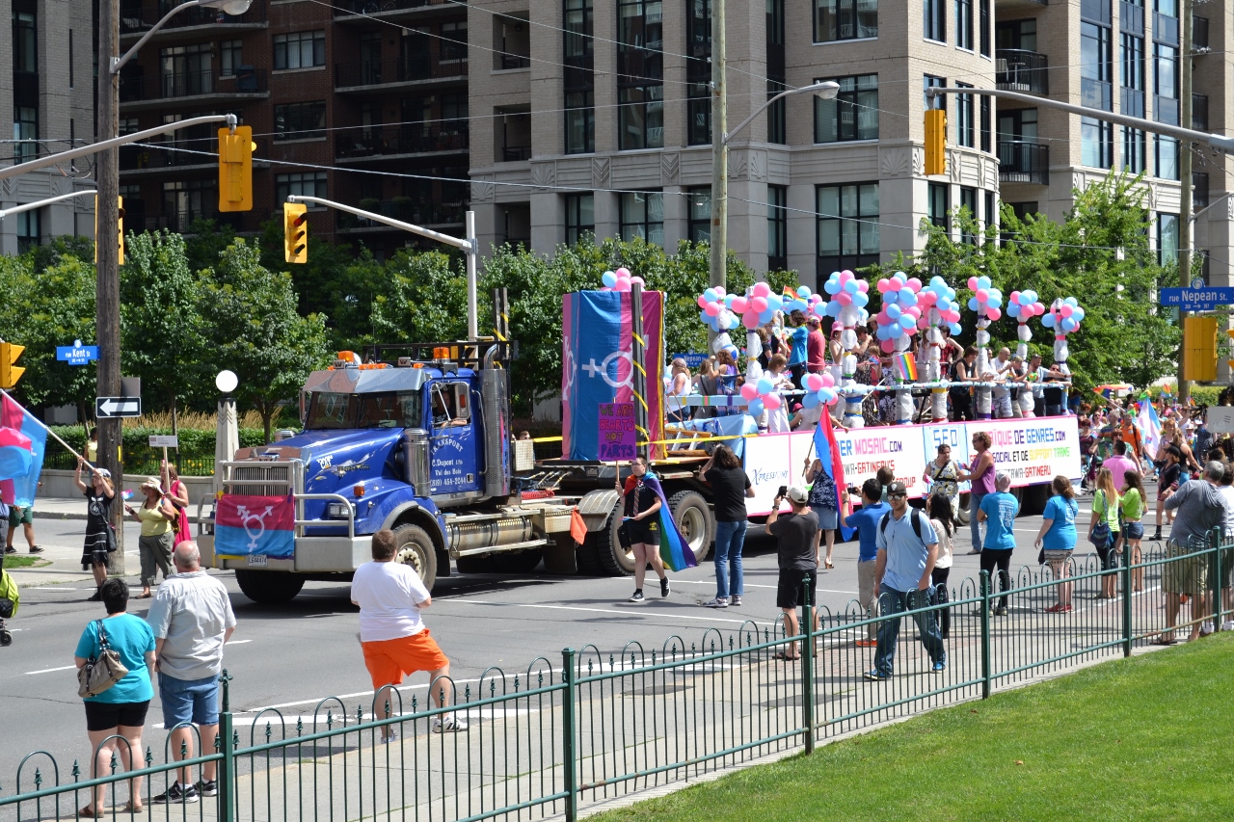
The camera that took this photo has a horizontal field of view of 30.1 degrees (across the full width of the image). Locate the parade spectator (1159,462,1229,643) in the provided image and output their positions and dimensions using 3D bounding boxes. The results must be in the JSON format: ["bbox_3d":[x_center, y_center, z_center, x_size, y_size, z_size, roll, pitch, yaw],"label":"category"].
[{"bbox_3d":[5.755,1.409,22.900,0.660,1.817,0.500,-2,2,-36],"label":"parade spectator"}]

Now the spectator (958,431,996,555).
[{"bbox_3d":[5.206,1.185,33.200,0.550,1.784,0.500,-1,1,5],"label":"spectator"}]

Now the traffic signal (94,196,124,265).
[{"bbox_3d":[-8.246,-2.936,37.300,0.420,1.128,0.610,0,2,35],"label":"traffic signal"}]

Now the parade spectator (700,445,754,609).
[{"bbox_3d":[1.255,1.315,26.100,0.580,1.830,0.520,-1,2,-22],"label":"parade spectator"}]

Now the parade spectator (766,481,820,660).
[{"bbox_3d":[1.739,1.601,22.700,0.530,1.720,0.500,-1,2,-27],"label":"parade spectator"}]

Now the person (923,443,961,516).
[{"bbox_3d":[4.827,1.312,34.215,0.550,1.620,0.380,-1,1,-20],"label":"person"}]

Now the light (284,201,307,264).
[{"bbox_3d":[-6.021,-3.327,43.000,0.420,1.128,0.610,0,2,35],"label":"light"}]

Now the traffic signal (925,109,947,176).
[{"bbox_3d":[3.602,-3.040,26.000,0.250,0.740,0.300,0,2,28],"label":"traffic signal"}]

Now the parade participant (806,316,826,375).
[{"bbox_3d":[3.324,-0.720,38.416,0.500,1.720,0.330,-2,1,-37],"label":"parade participant"}]

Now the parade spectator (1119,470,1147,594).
[{"bbox_3d":[6.600,1.525,29.300,0.440,1.550,0.360,-2,2,-36],"label":"parade spectator"}]

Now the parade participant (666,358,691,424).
[{"bbox_3d":[0.943,-0.008,35.015,0.360,1.600,0.450,0,1,26],"label":"parade participant"}]

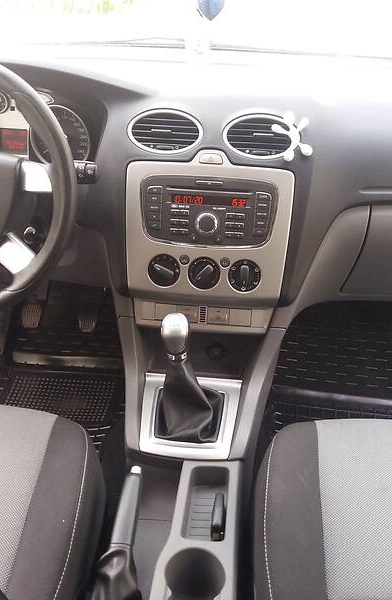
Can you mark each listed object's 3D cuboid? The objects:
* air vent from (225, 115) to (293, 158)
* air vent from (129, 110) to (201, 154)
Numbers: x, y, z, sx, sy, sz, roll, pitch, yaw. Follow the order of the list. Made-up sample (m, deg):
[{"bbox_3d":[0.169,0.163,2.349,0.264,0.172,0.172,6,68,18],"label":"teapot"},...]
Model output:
[{"bbox_3d":[0.110,-0.276,1.100,0.124,0.080,0.035,4,7,1],"label":"air vent"},{"bbox_3d":[-0.052,-0.288,1.100,0.124,0.080,0.035,4,7,1],"label":"air vent"}]

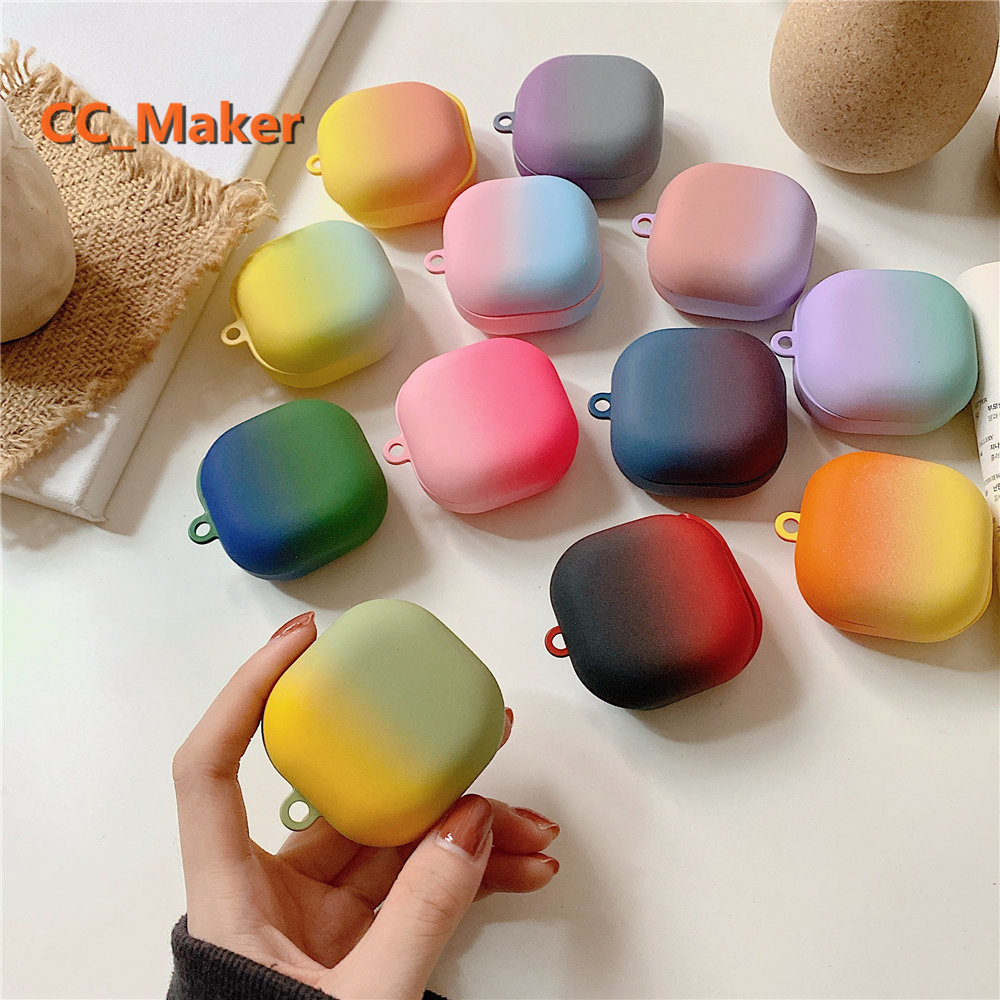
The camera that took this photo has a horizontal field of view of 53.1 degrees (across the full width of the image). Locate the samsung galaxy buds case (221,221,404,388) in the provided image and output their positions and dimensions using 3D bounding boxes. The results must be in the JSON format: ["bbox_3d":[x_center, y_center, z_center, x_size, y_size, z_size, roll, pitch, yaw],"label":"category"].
[{"bbox_3d":[-0.064,-0.065,0.336,0.061,0.030,0.053,-27,67,-7],"label":"samsung galaxy buds case"}]

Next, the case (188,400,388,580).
[{"bbox_3d":[-0.067,-0.002,0.310,0.061,0.030,0.053,-27,67,-7],"label":"case"}]

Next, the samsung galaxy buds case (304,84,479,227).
[{"bbox_3d":[-0.040,-0.123,0.359,0.061,0.030,0.053,-9,67,1],"label":"samsung galaxy buds case"}]

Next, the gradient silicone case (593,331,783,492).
[{"bbox_3d":[0.057,-0.027,0.310,0.061,0.030,0.053,2,67,6],"label":"gradient silicone case"}]

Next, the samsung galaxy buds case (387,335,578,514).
[{"bbox_3d":[-0.008,-0.023,0.313,0.061,0.030,0.053,-19,67,-3],"label":"samsung galaxy buds case"}]

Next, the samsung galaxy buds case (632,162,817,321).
[{"bbox_3d":[0.073,-0.086,0.334,0.061,0.030,0.053,11,68,9],"label":"samsung galaxy buds case"}]

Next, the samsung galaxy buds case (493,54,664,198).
[{"bbox_3d":[0.028,-0.133,0.357,0.061,0.030,0.053,4,67,6],"label":"samsung galaxy buds case"}]

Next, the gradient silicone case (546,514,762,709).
[{"bbox_3d":[0.040,0.032,0.286,0.061,0.030,0.053,-19,67,-3],"label":"gradient silicone case"}]

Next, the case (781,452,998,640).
[{"bbox_3d":[0.109,0.013,0.288,0.061,0.030,0.053,8,68,8],"label":"case"}]

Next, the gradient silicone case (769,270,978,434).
[{"bbox_3d":[0.116,-0.046,0.313,0.061,0.030,0.053,2,67,6],"label":"gradient silicone case"}]

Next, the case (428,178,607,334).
[{"bbox_3d":[0.005,-0.082,0.338,0.061,0.030,0.053,-7,67,2],"label":"case"}]

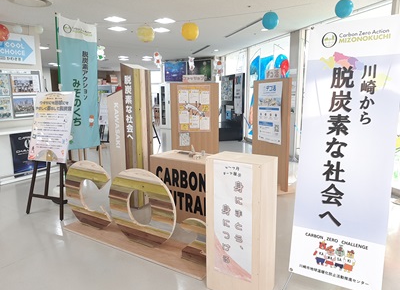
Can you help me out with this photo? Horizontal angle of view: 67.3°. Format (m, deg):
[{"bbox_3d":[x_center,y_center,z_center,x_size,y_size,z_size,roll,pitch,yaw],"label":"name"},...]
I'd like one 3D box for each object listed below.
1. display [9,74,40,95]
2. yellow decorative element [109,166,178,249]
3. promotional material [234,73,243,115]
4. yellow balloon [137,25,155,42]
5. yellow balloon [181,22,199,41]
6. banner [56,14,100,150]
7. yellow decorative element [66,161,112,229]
[{"bbox_3d":[-3.210,-1.115,5.570,0.030,0.355,0.500,6,12,34],"label":"display"},{"bbox_3d":[-0.575,0.601,2.918,0.850,0.750,0.045,6,11,32],"label":"yellow decorative element"},{"bbox_3d":[1.200,-1.562,9.200,0.040,1.250,0.480,-5,10,-22],"label":"promotional material"},{"bbox_3d":[-0.750,-1.547,4.167,0.240,0.235,0.240,-2,10,-9],"label":"yellow balloon"},{"bbox_3d":[-0.129,-1.532,4.073,0.235,0.250,0.235,-1,10,-1],"label":"yellow balloon"},{"bbox_3d":[-1.707,-0.839,4.290,0.040,1.800,0.630,8,11,32],"label":"banner"},{"bbox_3d":[-1.250,0.533,3.361,0.760,0.750,0.045,6,11,32],"label":"yellow decorative element"}]

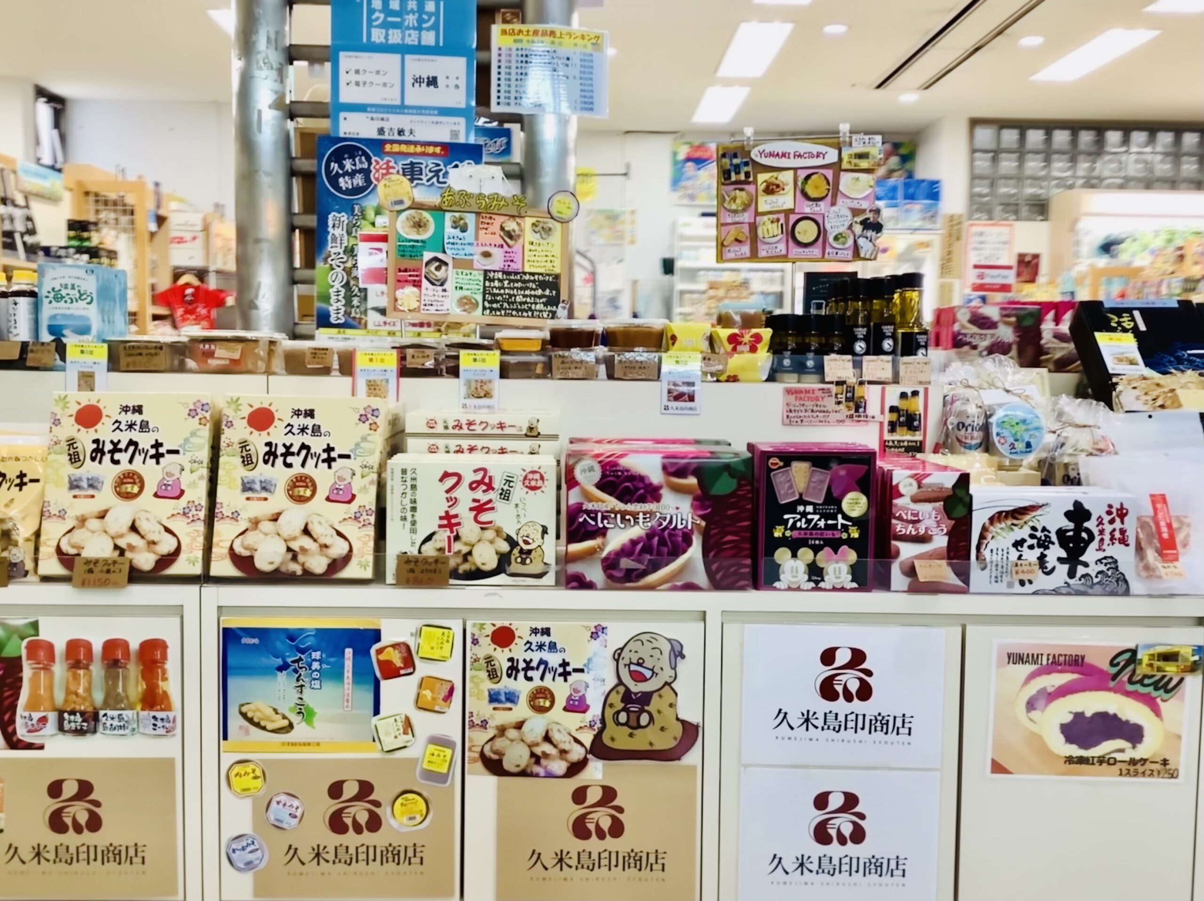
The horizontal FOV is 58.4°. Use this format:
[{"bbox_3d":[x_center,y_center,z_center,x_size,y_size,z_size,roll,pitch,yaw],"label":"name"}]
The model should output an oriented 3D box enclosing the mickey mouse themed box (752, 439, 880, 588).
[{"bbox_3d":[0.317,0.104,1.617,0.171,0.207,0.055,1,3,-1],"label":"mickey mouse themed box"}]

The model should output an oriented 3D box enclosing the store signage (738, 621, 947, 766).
[{"bbox_3d":[0.358,0.366,1.600,0.297,0.210,0.006,1,2,-1],"label":"store signage"}]

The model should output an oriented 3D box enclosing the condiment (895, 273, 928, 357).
[{"bbox_3d":[0.583,-0.235,2.030,0.060,0.195,0.060,1,3,-1],"label":"condiment"}]

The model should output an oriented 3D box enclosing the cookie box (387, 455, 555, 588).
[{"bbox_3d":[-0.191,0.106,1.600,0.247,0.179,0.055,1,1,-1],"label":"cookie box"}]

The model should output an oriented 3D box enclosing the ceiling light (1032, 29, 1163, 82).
[{"bbox_3d":[3.051,-2.475,6.721,0.310,0.050,1.100,0,3,-3],"label":"ceiling light"}]

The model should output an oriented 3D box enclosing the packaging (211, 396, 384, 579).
[{"bbox_3d":[-0.458,0.056,1.639,0.238,0.275,0.046,2,-10,-3],"label":"packaging"}]

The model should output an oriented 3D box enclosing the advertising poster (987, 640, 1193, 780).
[{"bbox_3d":[0.725,0.388,1.606,0.297,0.210,0.006,1,2,-1],"label":"advertising poster"}]

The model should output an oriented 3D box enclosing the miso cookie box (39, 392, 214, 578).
[{"bbox_3d":[-0.737,0.053,1.689,0.245,0.284,0.042,0,-9,-2],"label":"miso cookie box"}]

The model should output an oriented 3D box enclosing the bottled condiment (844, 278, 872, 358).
[{"bbox_3d":[0.457,-0.216,1.923,0.048,0.182,0.048,1,2,-1],"label":"bottled condiment"}]

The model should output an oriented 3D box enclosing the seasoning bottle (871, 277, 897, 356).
[{"bbox_3d":[0.504,-0.216,1.924,0.048,0.185,0.048,1,2,-1],"label":"seasoning bottle"}]

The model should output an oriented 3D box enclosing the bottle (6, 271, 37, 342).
[{"bbox_3d":[-1.020,-0.230,1.901,0.058,0.174,0.058,1,2,-1],"label":"bottle"}]

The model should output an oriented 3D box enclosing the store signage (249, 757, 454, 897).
[{"bbox_3d":[-0.367,0.560,1.596,0.297,0.210,0.006,1,3,-1],"label":"store signage"}]

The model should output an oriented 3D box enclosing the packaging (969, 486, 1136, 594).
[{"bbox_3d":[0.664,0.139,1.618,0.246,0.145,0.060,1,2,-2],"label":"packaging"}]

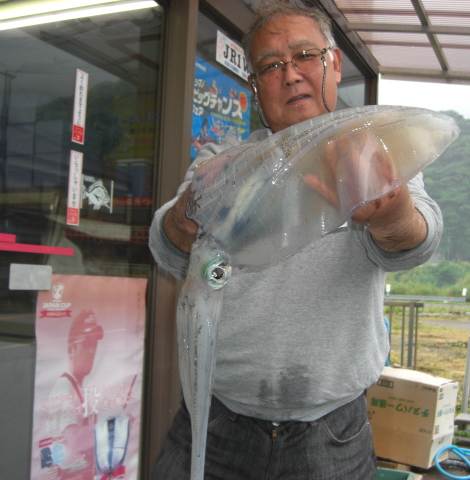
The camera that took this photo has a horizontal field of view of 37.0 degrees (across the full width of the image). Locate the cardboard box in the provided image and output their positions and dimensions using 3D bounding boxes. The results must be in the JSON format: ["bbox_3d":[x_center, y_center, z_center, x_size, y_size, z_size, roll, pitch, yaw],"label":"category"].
[{"bbox_3d":[1.037,1.050,4.183,0.422,0.463,0.334,6,-1,36],"label":"cardboard box"}]

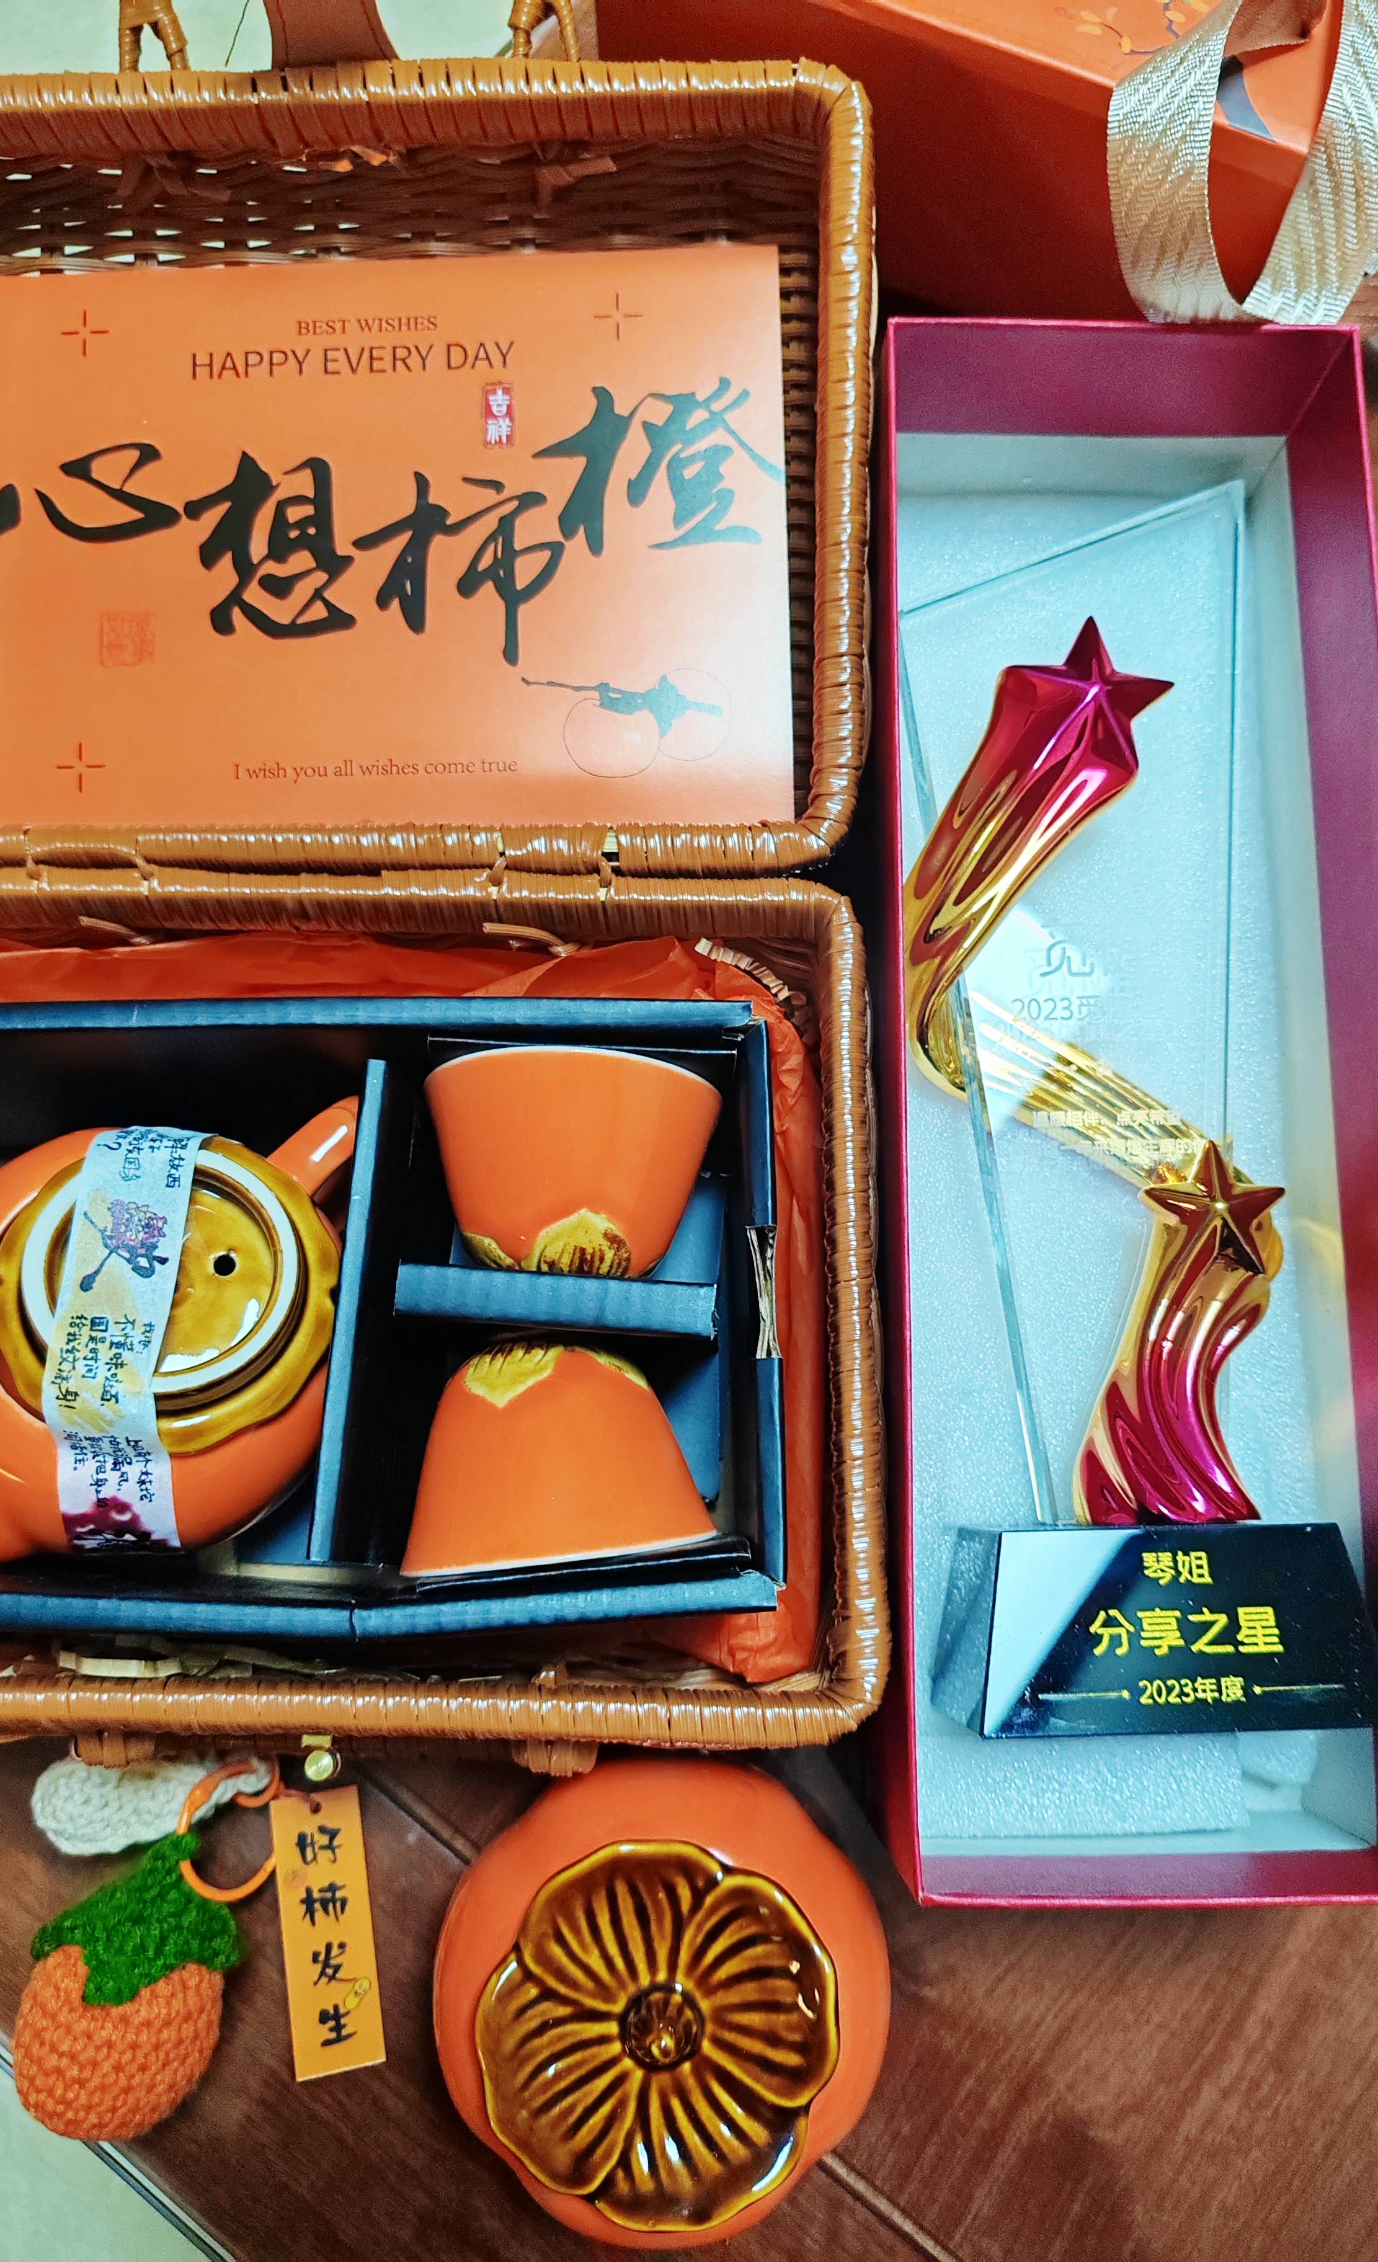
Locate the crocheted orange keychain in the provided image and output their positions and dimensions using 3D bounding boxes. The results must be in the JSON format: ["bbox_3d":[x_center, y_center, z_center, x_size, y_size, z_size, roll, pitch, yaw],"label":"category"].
[{"bbox_3d":[-0.131,0.190,0.409,0.058,0.040,0.083,5,79,0],"label":"crocheted orange keychain"}]

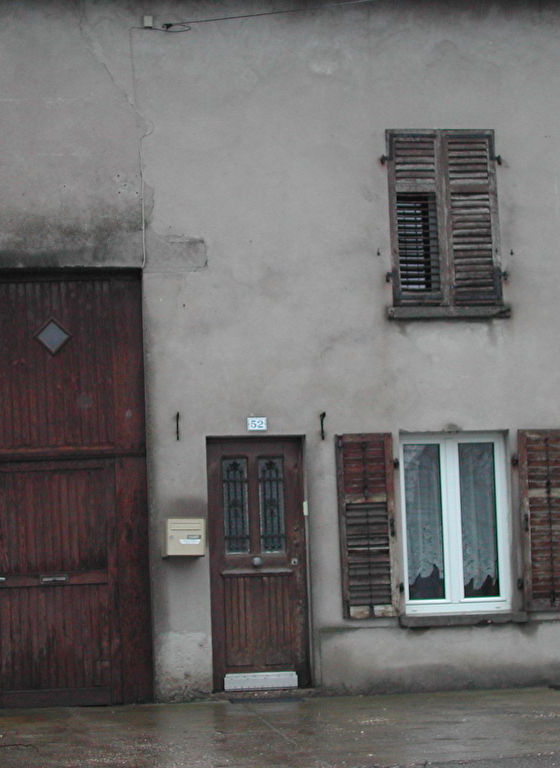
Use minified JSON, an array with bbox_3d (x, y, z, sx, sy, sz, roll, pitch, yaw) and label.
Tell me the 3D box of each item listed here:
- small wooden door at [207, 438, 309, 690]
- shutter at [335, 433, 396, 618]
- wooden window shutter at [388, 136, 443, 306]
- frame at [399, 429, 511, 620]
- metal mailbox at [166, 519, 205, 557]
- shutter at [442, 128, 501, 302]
[{"bbox_3d":[-0.201,1.508,16.728,0.836,2.101,0.080,-1,-6,-10],"label":"small wooden door"},{"bbox_3d":[0.734,1.196,16.689,0.486,1.543,0.050,-1,-6,-10],"label":"shutter"},{"bbox_3d":[1.177,-1.427,17.075,0.482,1.530,0.050,-1,-6,-10],"label":"wooden window shutter"},{"bbox_3d":[1.486,1.192,17.046,0.961,1.545,0.090,-1,-6,-10],"label":"frame"},{"bbox_3d":[-0.787,1.263,16.263,0.301,0.295,0.380,-1,-6,-10],"label":"metal mailbox"},{"bbox_3d":[1.655,-1.436,17.159,0.489,1.537,0.050,-1,-6,-10],"label":"shutter"}]

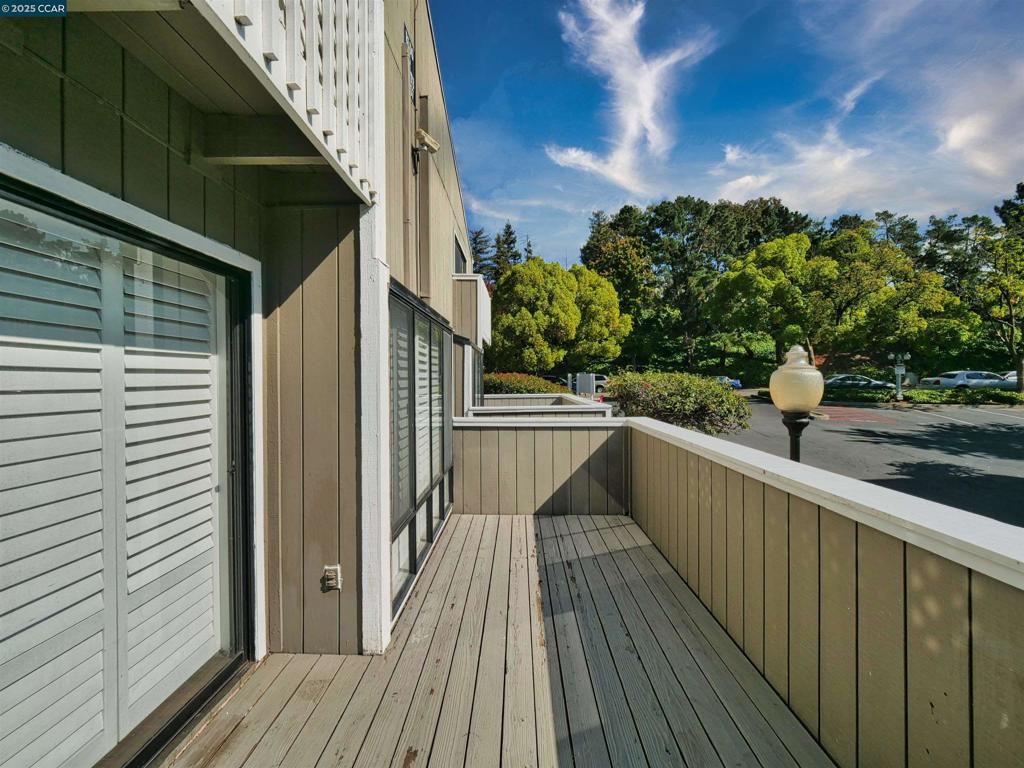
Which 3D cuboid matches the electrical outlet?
[{"bbox_3d":[-0.985,1.065,2.275,0.090,0.130,0.055,0,0,0],"label":"electrical outlet"}]

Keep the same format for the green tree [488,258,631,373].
[{"bbox_3d":[3.300,-3.898,29.000,9.600,9.500,9.000,0,0,0],"label":"green tree"}]

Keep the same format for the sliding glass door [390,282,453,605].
[{"bbox_3d":[-0.725,0.400,3.570,0.100,1.970,2.200,0,0,1],"label":"sliding glass door"}]

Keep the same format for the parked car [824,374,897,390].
[{"bbox_3d":[23.200,0.112,28.400,4.750,1.450,1.820,0,0,8],"label":"parked car"}]

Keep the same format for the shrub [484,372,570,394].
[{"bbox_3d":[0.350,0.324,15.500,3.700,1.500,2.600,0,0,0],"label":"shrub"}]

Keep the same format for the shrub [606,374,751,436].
[{"bbox_3d":[3.120,0.501,8.000,2.600,1.450,2.300,0,0,0],"label":"shrub"}]

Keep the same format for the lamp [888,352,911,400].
[{"bbox_3d":[18.250,-0.264,19.500,1.000,2.250,0.350,0,0,0],"label":"lamp"}]

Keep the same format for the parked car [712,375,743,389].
[{"bbox_3d":[21.900,-0.053,43.500,4.600,1.450,1.800,0,0,10],"label":"parked car"}]

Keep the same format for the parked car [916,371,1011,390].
[{"bbox_3d":[27.200,-0.006,24.500,4.750,1.400,1.820,0,0,9],"label":"parked car"}]

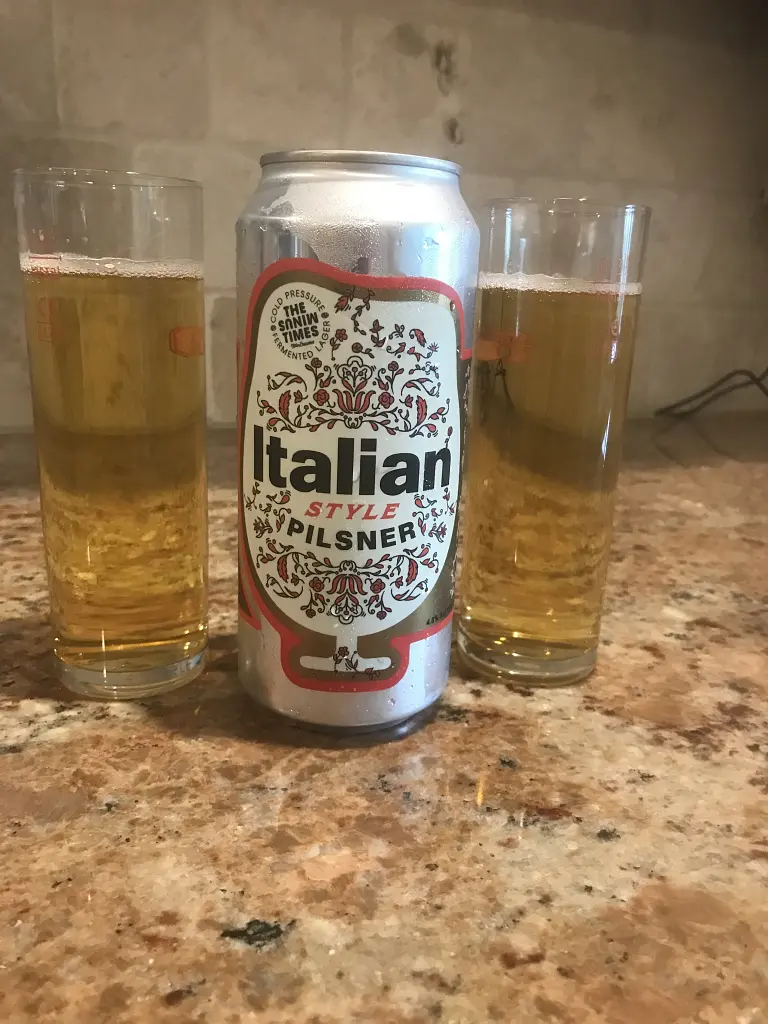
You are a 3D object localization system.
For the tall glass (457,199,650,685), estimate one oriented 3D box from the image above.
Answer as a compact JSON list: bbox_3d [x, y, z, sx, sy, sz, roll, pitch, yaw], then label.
[{"bbox_3d":[0.053,-0.021,0.276,0.051,0.152,0.051,5,16,10],"label":"tall glass"}]

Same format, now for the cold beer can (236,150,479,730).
[{"bbox_3d":[-0.009,-0.017,0.243,0.066,0.157,0.066,2,16,-2],"label":"cold beer can"}]

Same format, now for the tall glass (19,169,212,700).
[{"bbox_3d":[-0.080,-0.021,0.256,0.051,0.152,0.051,-3,17,-17],"label":"tall glass"}]

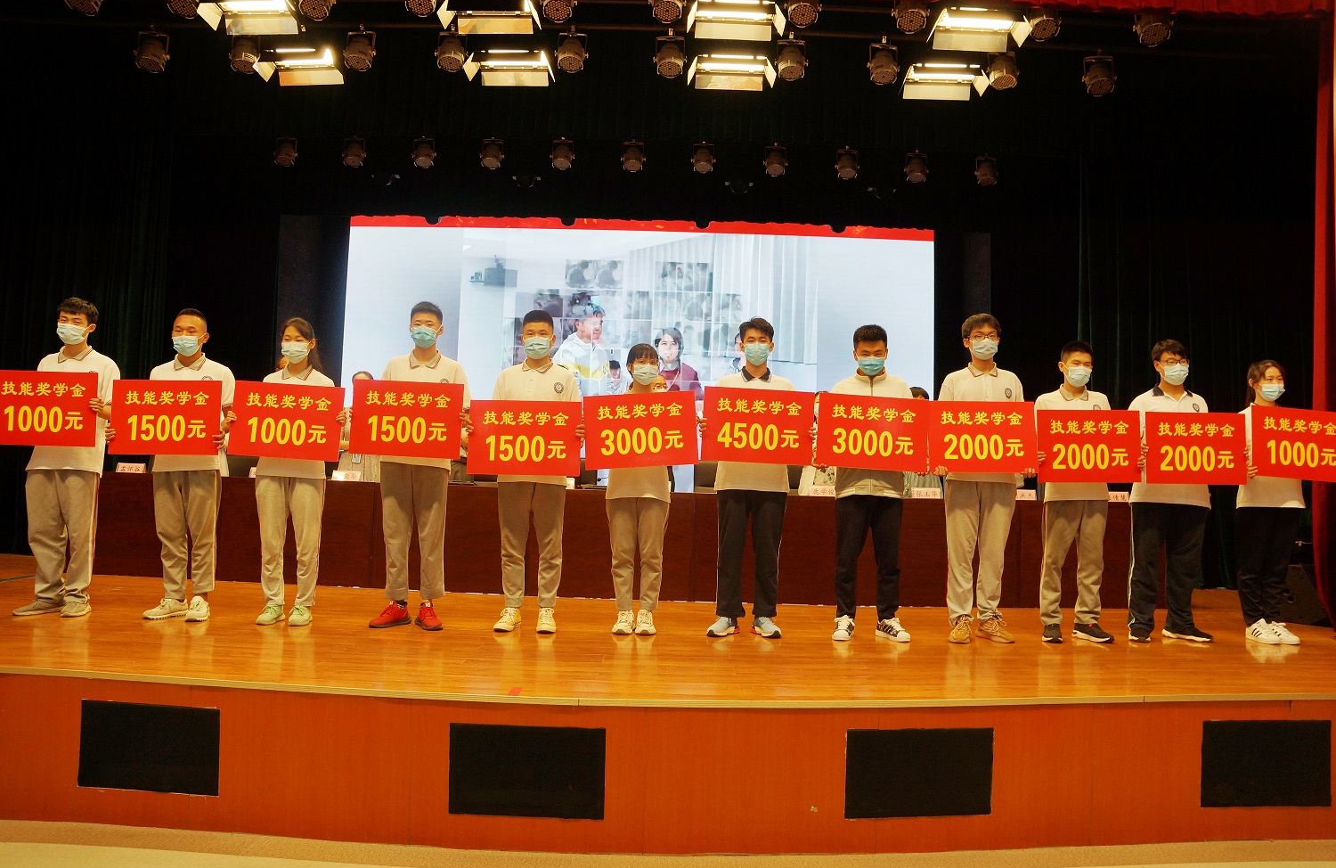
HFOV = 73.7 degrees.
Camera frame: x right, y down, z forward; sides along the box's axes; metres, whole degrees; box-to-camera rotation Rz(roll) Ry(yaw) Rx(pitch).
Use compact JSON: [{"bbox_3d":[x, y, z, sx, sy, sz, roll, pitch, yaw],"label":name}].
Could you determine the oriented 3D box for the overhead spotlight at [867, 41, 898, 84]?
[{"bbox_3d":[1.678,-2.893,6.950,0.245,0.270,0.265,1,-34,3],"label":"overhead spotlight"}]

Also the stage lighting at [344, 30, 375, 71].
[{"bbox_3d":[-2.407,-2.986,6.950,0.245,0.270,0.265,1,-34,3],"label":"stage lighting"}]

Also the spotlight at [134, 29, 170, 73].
[{"bbox_3d":[-4.202,-3.107,7.250,0.270,0.300,0.240,2,-1,0],"label":"spotlight"}]

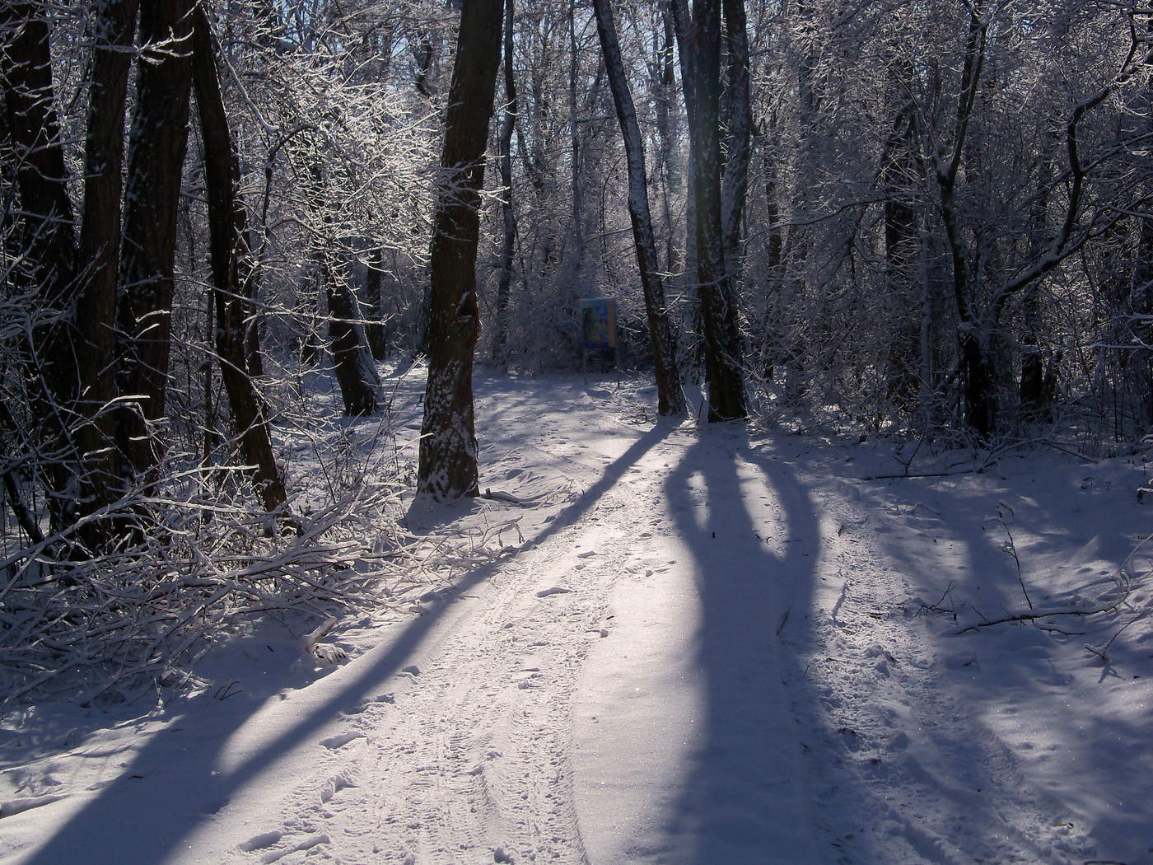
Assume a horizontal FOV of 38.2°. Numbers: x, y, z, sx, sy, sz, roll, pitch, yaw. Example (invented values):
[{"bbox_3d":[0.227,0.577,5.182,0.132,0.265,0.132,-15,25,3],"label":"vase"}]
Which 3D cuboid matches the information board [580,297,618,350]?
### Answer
[{"bbox_3d":[0.490,-2.411,37.000,0.840,1.160,0.100,0,4,0],"label":"information board"}]

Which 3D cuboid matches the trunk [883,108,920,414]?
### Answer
[{"bbox_3d":[5.167,-2.802,26.500,0.580,4.750,0.550,0,4,0],"label":"trunk"}]

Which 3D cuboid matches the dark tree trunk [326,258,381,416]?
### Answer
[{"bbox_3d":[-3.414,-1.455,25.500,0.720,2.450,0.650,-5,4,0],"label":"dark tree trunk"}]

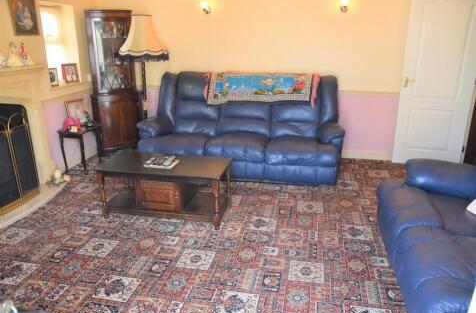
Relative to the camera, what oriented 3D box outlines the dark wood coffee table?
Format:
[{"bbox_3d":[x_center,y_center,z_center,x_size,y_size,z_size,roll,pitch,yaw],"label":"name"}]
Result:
[{"bbox_3d":[-0.600,0.261,3.090,1.020,0.413,0.545,4,17,11],"label":"dark wood coffee table"}]

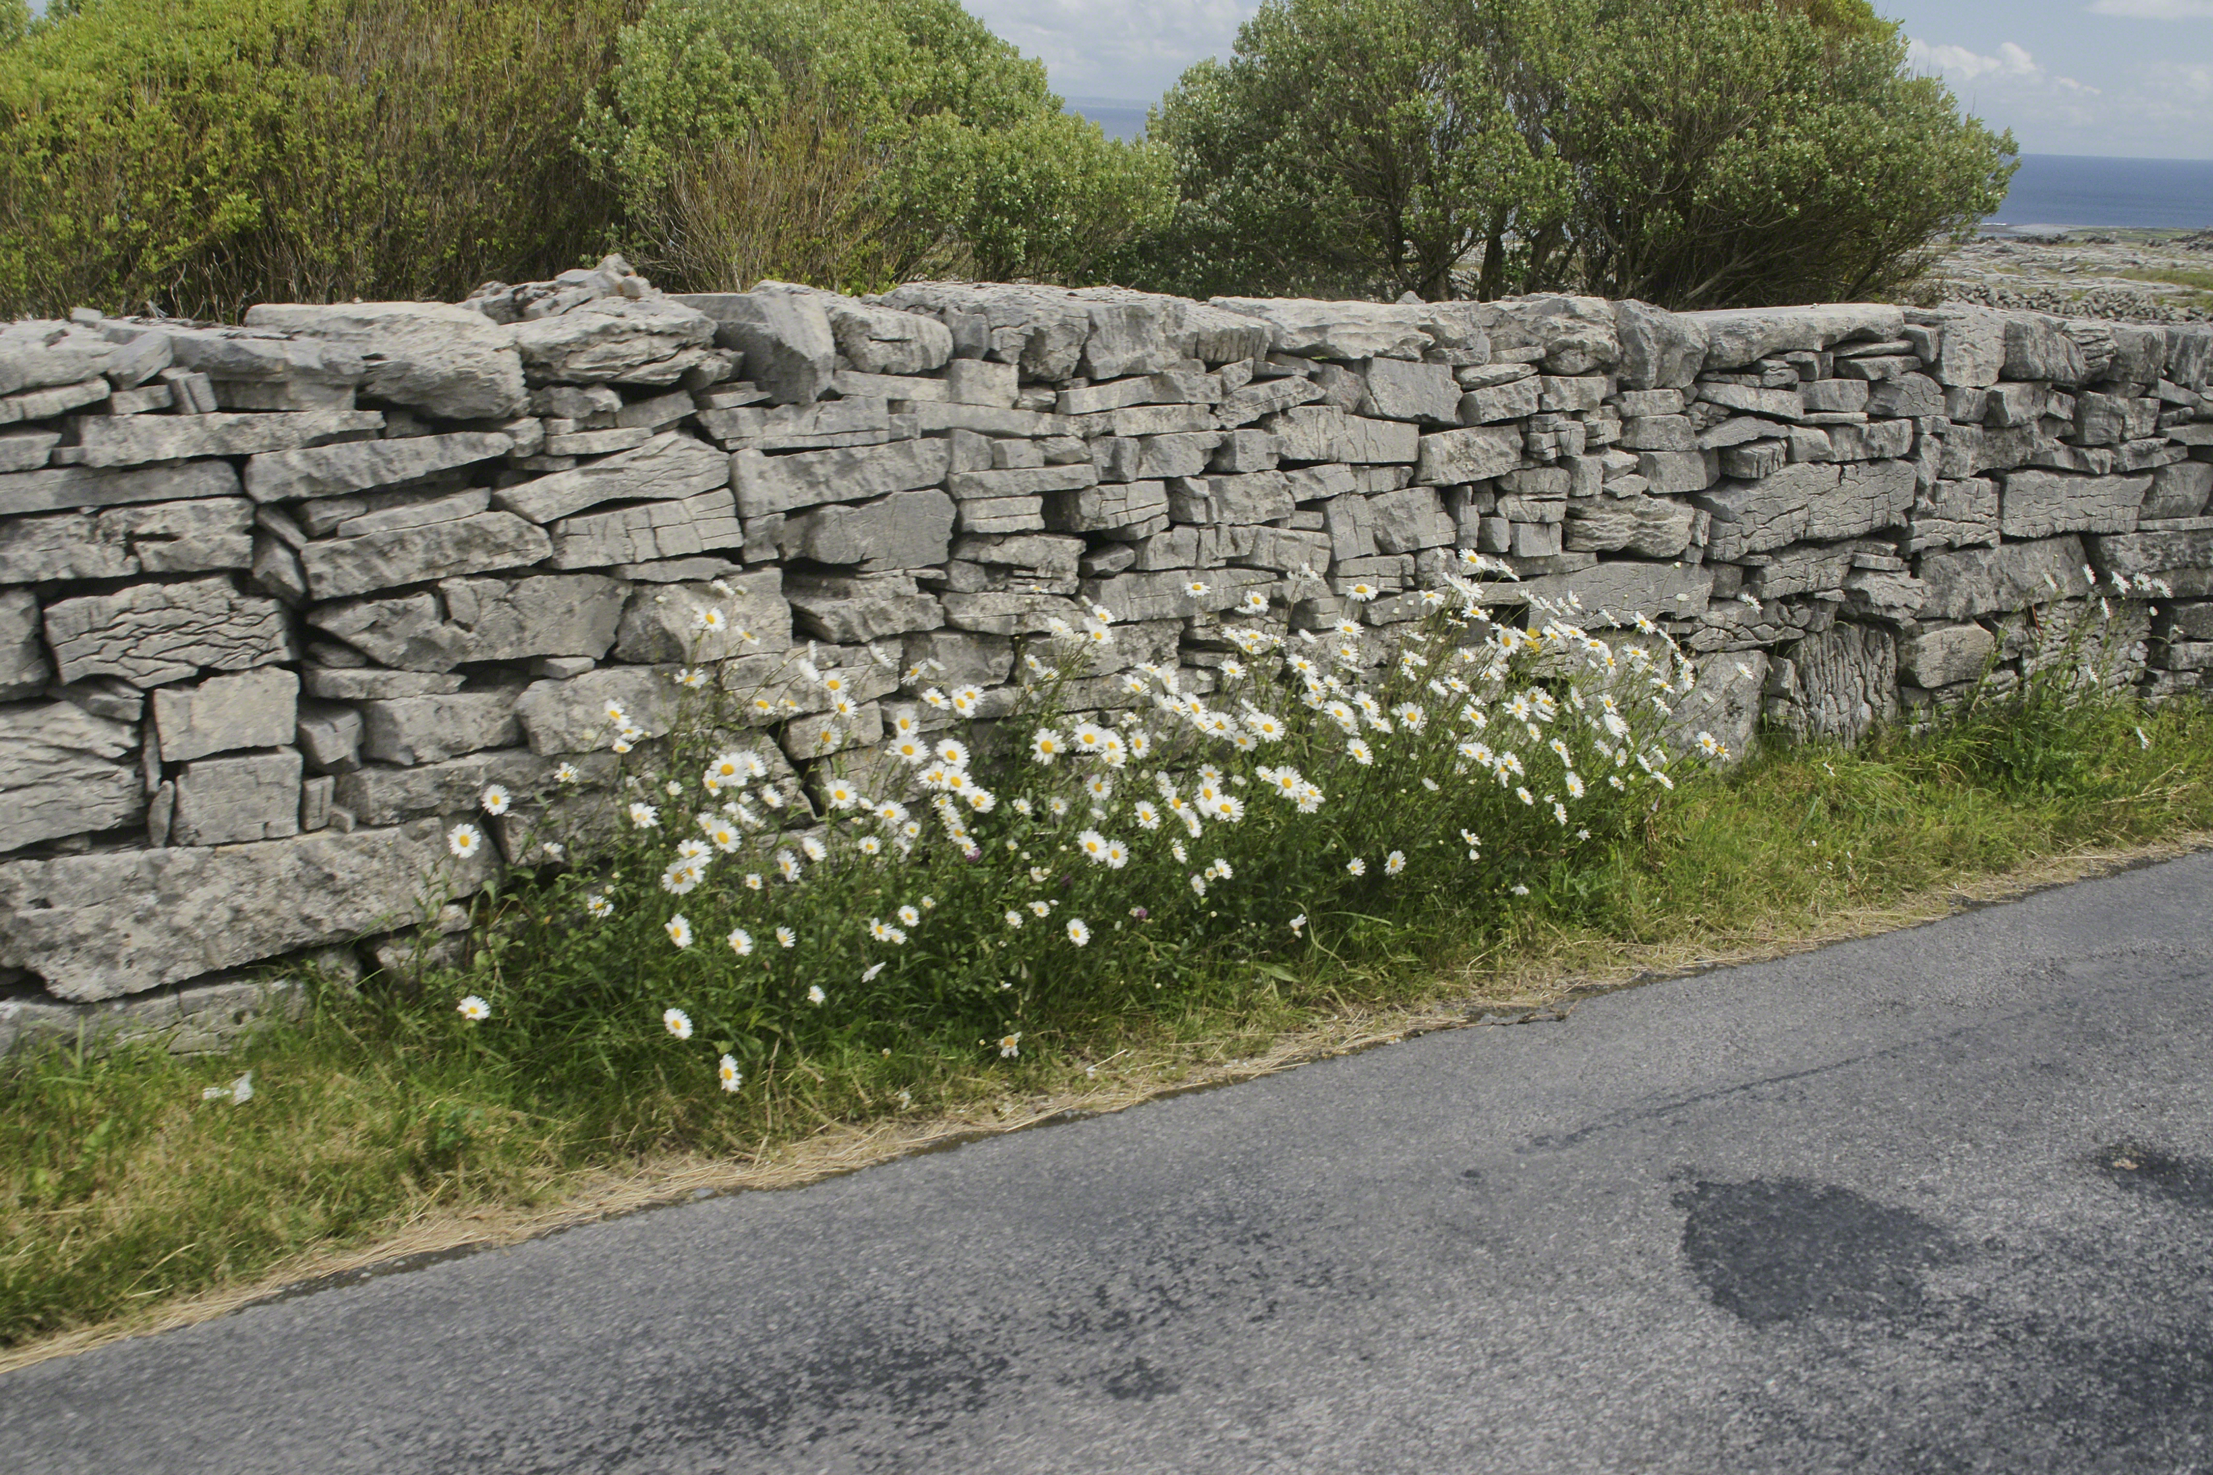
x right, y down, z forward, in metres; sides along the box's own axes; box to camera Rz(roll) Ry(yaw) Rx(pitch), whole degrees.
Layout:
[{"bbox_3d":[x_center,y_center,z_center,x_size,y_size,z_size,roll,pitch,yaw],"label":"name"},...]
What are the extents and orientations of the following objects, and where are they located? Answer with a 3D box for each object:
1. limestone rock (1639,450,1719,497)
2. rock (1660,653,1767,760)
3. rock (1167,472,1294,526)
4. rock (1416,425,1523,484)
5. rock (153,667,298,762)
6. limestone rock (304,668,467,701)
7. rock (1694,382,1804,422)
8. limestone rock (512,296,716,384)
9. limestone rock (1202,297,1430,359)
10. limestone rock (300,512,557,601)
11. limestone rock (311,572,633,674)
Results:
[{"bbox_3d":[1.331,-0.663,5.847,0.230,0.100,0.200,-7,18,-34],"label":"limestone rock"},{"bbox_3d":[1.414,-0.097,5.975,0.330,0.290,0.280,-9,19,-38],"label":"rock"},{"bbox_3d":[0.234,-0.527,5.121,0.268,0.100,0.220,-10,19,-33],"label":"rock"},{"bbox_3d":[0.762,-0.652,5.458,0.313,0.111,0.220,-13,21,-32],"label":"rock"},{"bbox_3d":[-1.557,-0.064,4.174,0.240,0.142,0.200,-8,18,-35],"label":"rock"},{"bbox_3d":[-1.170,-0.103,3.759,0.250,0.050,0.200,-7,17,-38],"label":"limestone rock"},{"bbox_3d":[1.526,-0.847,5.931,0.403,0.067,0.200,0,14,-35],"label":"rock"},{"bbox_3d":[-0.930,-0.719,4.299,0.369,0.138,0.320,-7,18,-34],"label":"limestone rock"},{"bbox_3d":[0.407,-0.836,4.889,0.450,0.105,0.250,-9,19,-38],"label":"limestone rock"},{"bbox_3d":[-1.223,-0.343,4.178,0.424,0.105,0.280,-14,21,-32],"label":"limestone rock"},{"bbox_3d":[-1.214,-0.236,4.436,0.570,0.167,0.280,-8,18,-35],"label":"limestone rock"}]

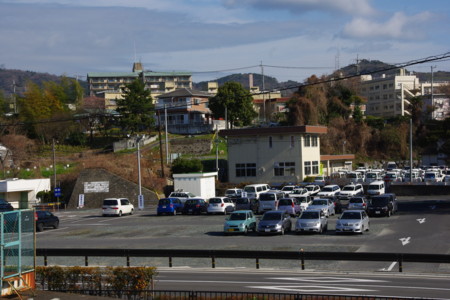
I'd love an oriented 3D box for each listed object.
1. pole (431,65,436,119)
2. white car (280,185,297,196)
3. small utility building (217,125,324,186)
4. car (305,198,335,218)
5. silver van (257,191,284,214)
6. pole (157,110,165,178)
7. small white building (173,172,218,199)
[{"bbox_3d":[46.981,-13.104,190.132,0.350,12.600,0.350,-1,-1,0],"label":"pole"},{"bbox_3d":[7.702,5.049,97.516,1.690,1.500,4.400,-2,-1,20],"label":"white car"},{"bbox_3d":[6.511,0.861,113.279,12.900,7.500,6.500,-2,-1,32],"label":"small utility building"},{"bbox_3d":[8.890,5.351,77.316,1.700,1.520,4.400,-2,-1,15],"label":"car"},{"bbox_3d":[4.447,4.763,77.180,1.700,1.900,4.500,-2,-1,15],"label":"silver van"},{"bbox_3d":[-8.576,-0.776,113.000,0.280,9.130,0.280,-3,0,0],"label":"pole"},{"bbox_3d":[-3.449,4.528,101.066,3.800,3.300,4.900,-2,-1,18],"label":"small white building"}]

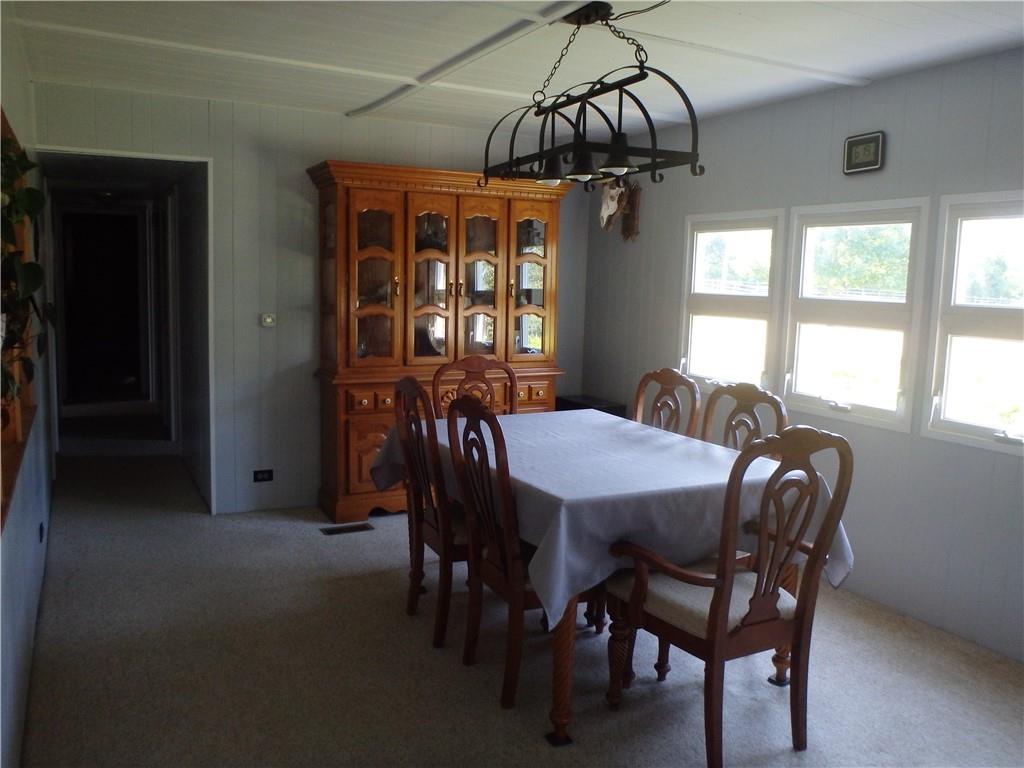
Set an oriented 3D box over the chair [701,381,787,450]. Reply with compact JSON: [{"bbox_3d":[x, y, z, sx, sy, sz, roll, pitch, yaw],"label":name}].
[{"bbox_3d":[0.696,0.514,3.247,0.606,1.029,0.494,-2,8,-27],"label":"chair"}]

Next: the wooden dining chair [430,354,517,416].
[{"bbox_3d":[-0.088,0.393,4.065,0.550,1.029,0.613,-2,8,-27],"label":"wooden dining chair"}]

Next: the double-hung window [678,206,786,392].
[{"bbox_3d":[1.195,-0.433,4.585,0.078,1.008,0.771,-2,8,-27],"label":"double-hung window"}]

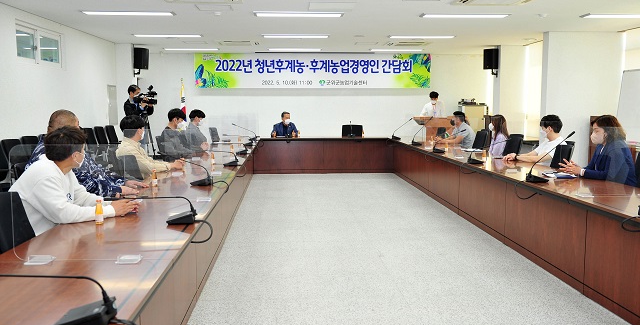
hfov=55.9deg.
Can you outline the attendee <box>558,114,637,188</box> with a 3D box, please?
[{"bbox_3d":[2.705,0.195,5.959,0.720,1.300,0.500,-1,5,-6],"label":"attendee"}]

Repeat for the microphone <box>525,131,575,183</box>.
[{"bbox_3d":[2.088,-0.060,5.517,0.440,0.450,0.130,0,5,-3],"label":"microphone"}]

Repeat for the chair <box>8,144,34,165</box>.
[{"bbox_3d":[-3.427,0.236,7.372,0.620,1.020,0.580,0,6,-3],"label":"chair"}]

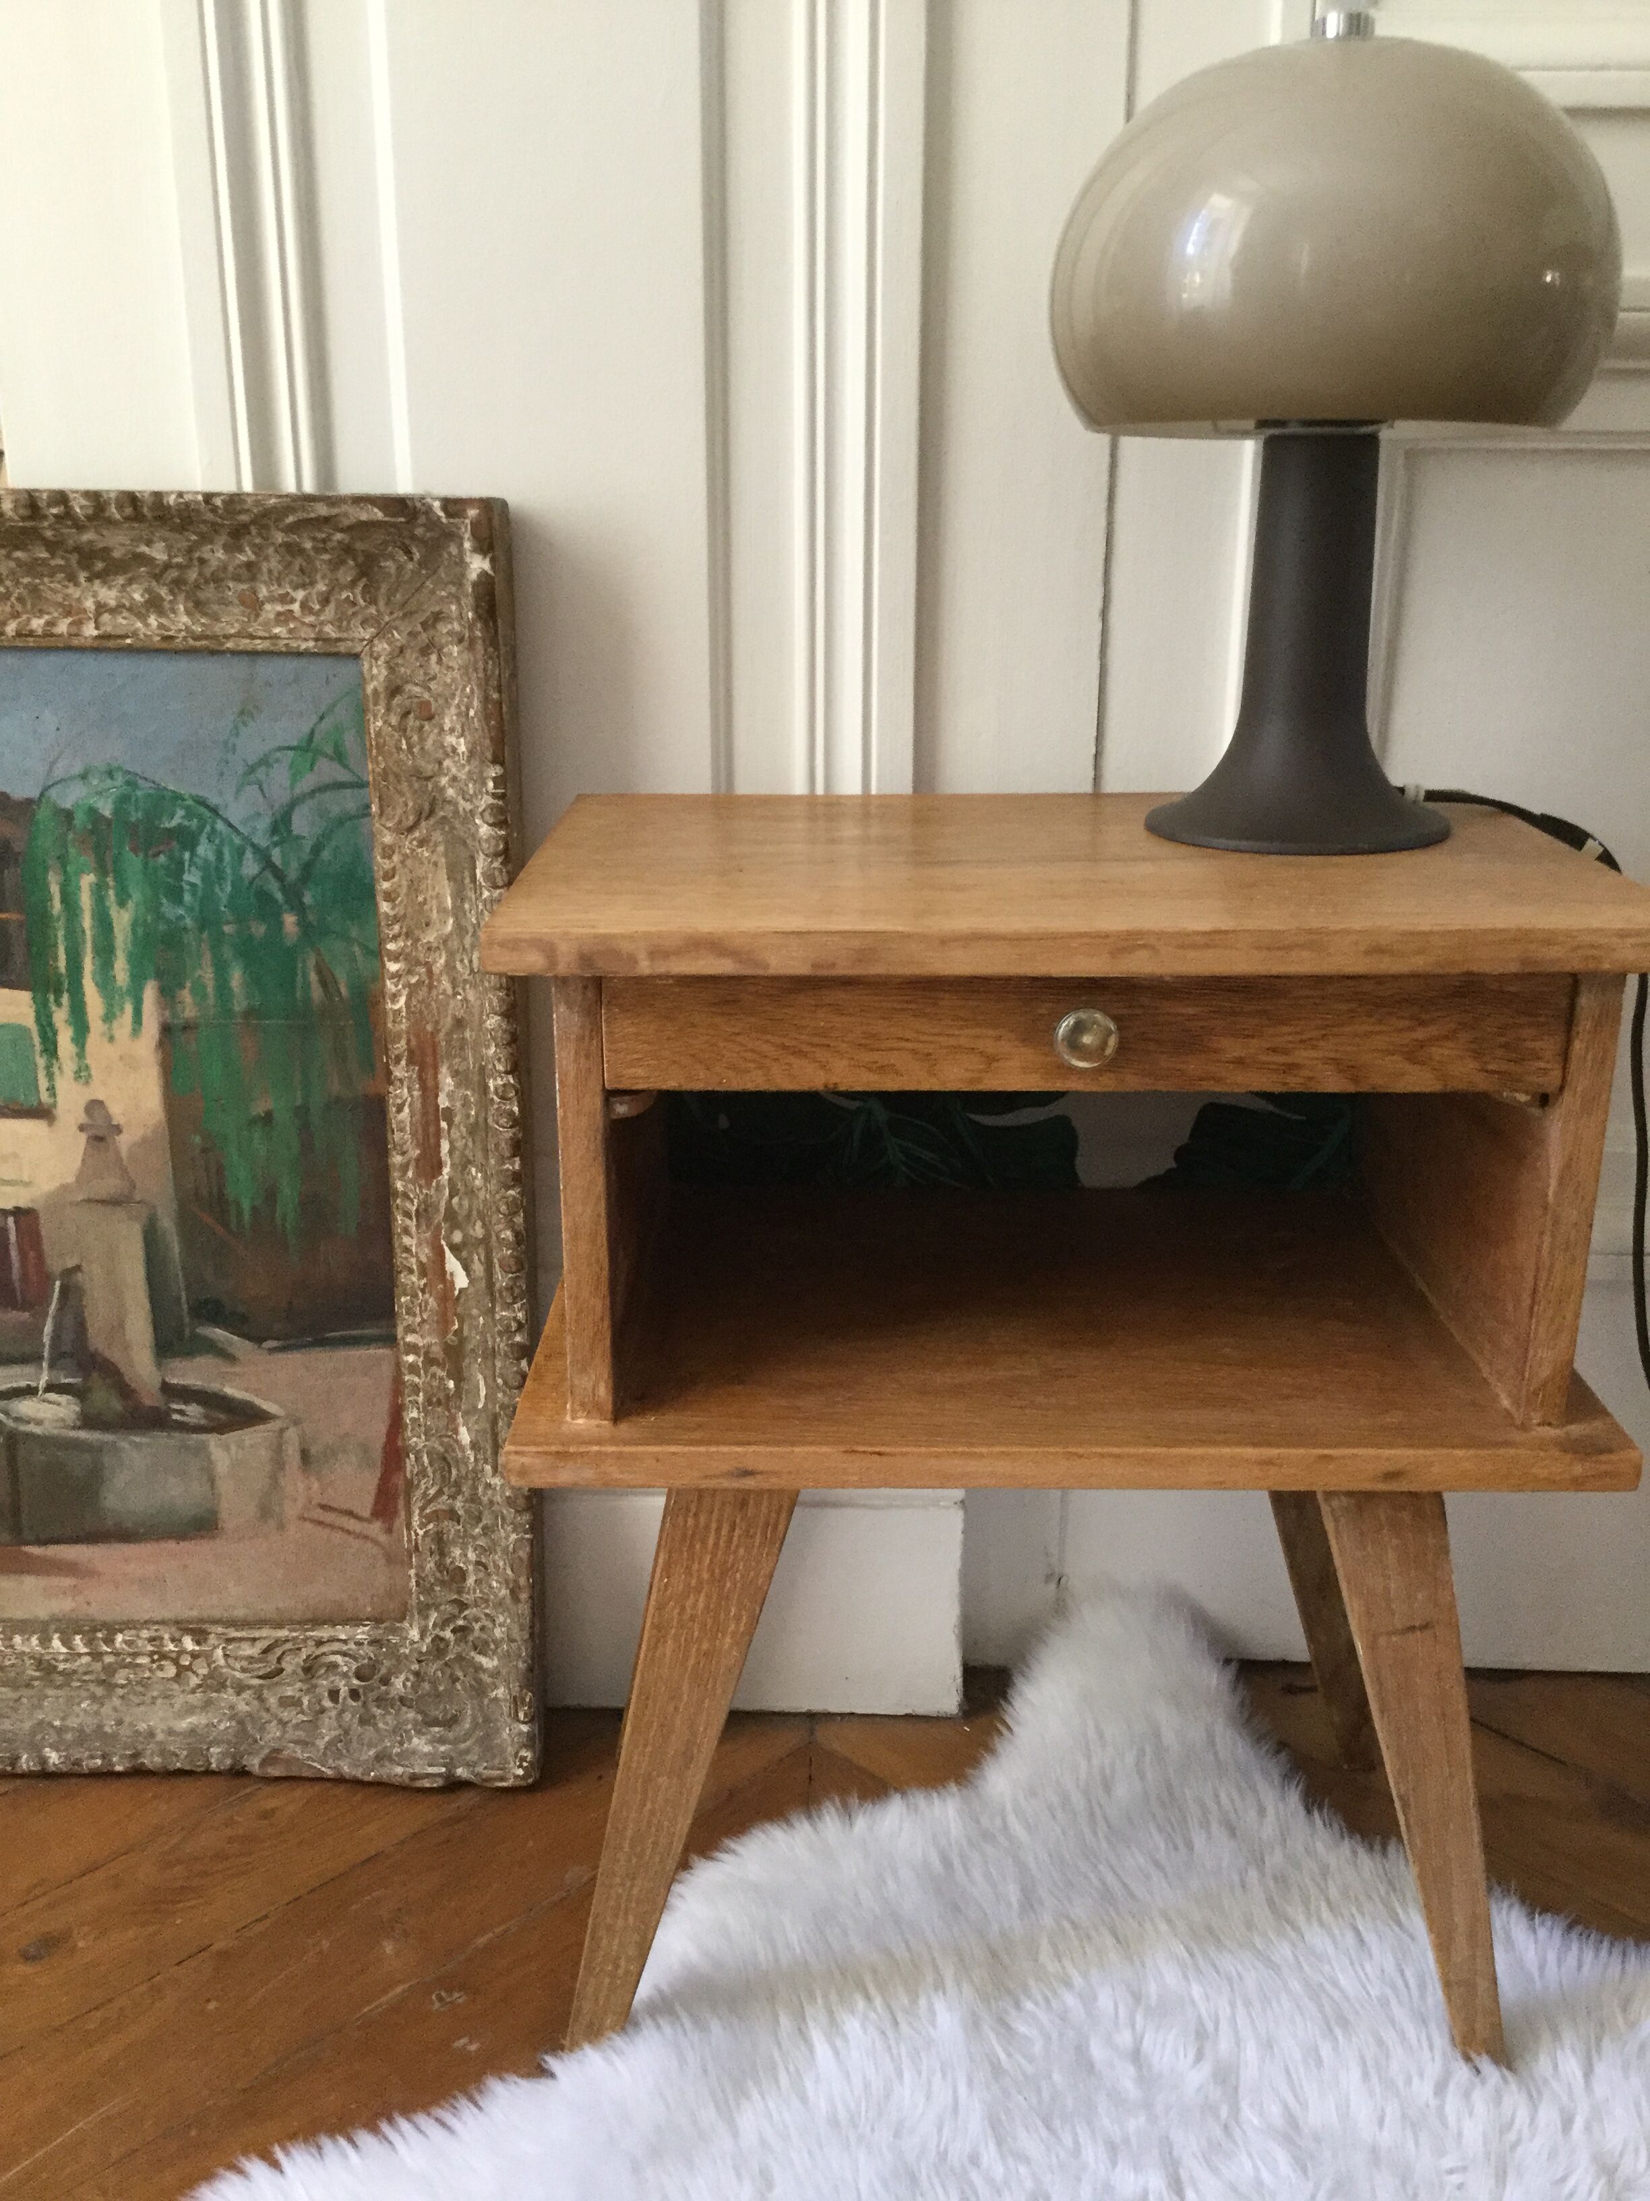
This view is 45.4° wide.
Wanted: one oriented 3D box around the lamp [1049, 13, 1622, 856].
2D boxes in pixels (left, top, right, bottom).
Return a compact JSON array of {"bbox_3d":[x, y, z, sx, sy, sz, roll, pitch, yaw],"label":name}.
[{"bbox_3d":[0.223,-0.297,0.894,0.242,0.345,0.242,0,18,0],"label":"lamp"}]

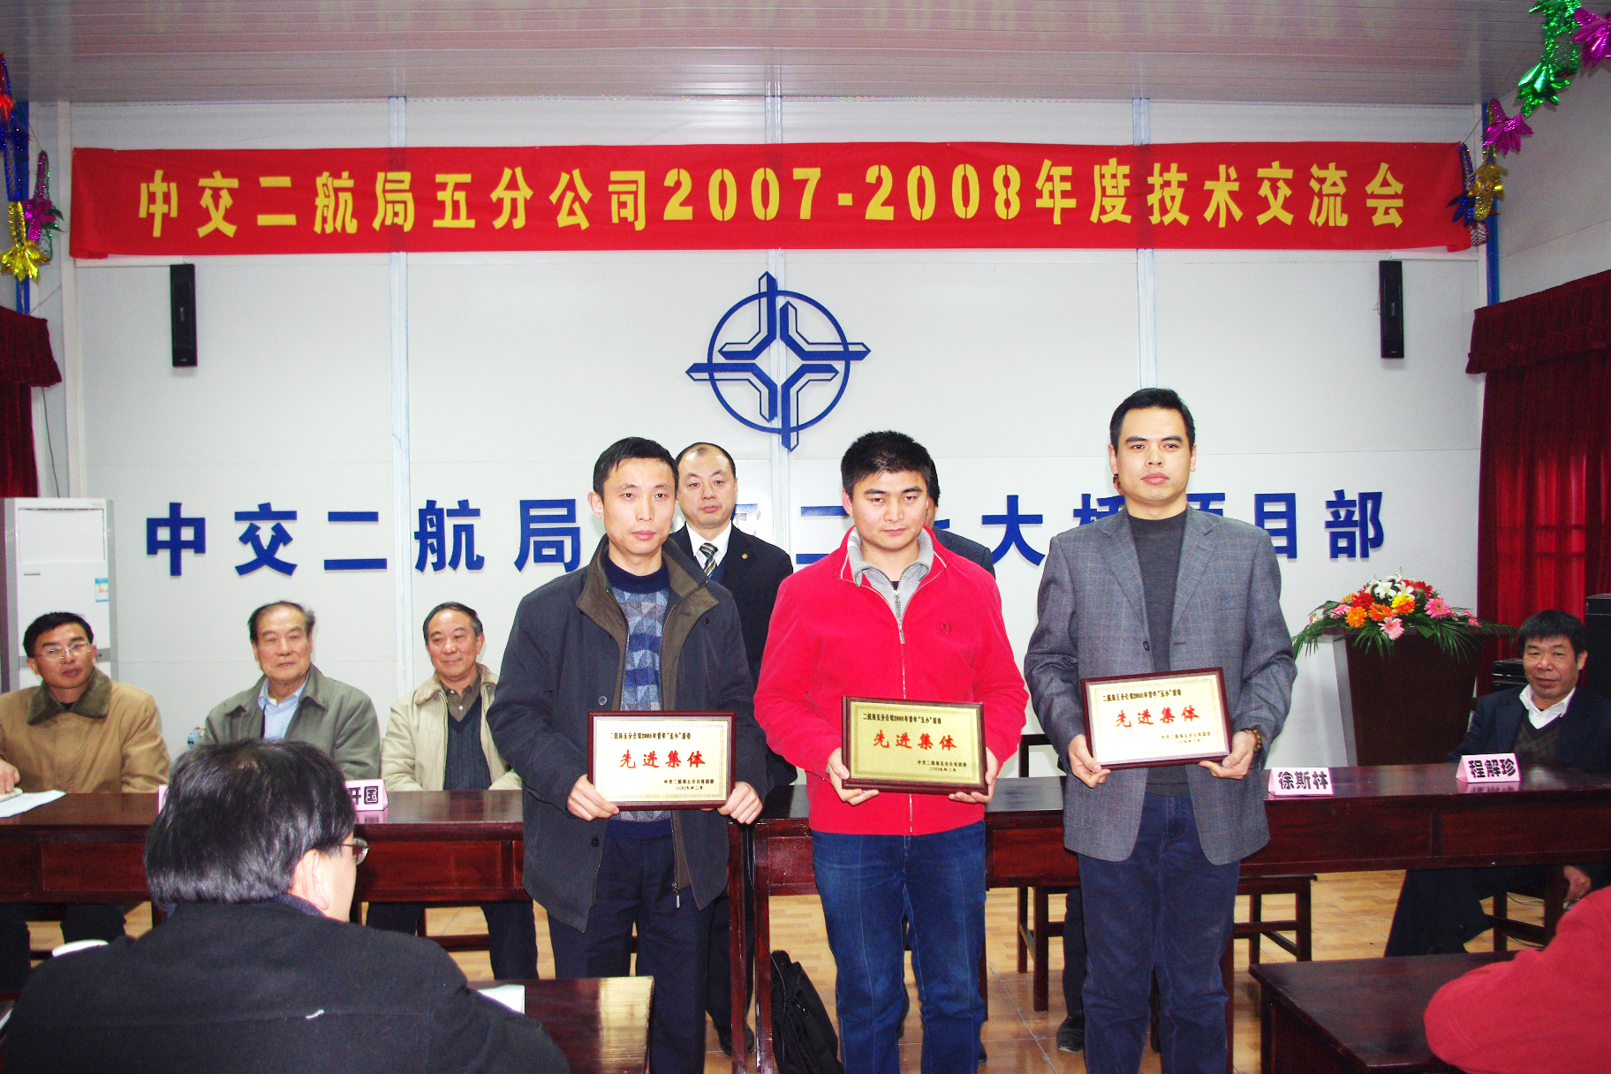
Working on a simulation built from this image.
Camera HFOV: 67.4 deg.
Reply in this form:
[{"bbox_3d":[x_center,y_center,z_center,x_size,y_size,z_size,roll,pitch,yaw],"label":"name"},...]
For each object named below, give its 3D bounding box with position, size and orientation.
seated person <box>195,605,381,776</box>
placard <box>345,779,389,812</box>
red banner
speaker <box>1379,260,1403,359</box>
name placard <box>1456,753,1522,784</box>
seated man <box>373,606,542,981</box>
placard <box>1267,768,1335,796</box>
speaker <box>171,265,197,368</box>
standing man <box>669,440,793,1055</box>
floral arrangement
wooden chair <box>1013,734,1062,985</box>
[{"bbox_3d":[-1.536,0.851,3.610,0.560,1.292,0.740,-1,1,-6],"label":"seated person"},{"bbox_3d":[-1.205,0.697,3.249,0.152,0.068,0.060,-1,1,-5],"label":"placard"},{"bbox_3d":[-0.076,-1.632,5.836,6.727,0.520,0.050,-1,1,-3],"label":"red banner"},{"bbox_3d":[2.880,-1.116,5.933,0.108,0.479,0.095,-1,1,2],"label":"speaker"},{"bbox_3d":[1.912,0.648,3.387,0.152,0.068,0.060,-1,1,2],"label":"name placard"},{"bbox_3d":[-1.043,0.848,3.620,0.510,1.283,0.740,-1,1,-9],"label":"seated man"},{"bbox_3d":[1.341,0.658,3.277,0.152,0.068,0.060,-1,1,-1],"label":"placard"},{"bbox_3d":[-2.900,-1.033,5.638,0.111,0.479,0.095,-1,1,-7],"label":"speaker"},{"bbox_3d":[-0.293,0.599,3.583,0.520,1.758,0.340,-1,1,-3],"label":"standing man"},{"bbox_3d":[2.623,0.351,5.300,0.918,0.353,0.450,-1,1,-3],"label":"floral arrangement"},{"bbox_3d":[0.894,1.064,3.921,0.430,0.785,0.430,-1,1,-3],"label":"wooden chair"}]

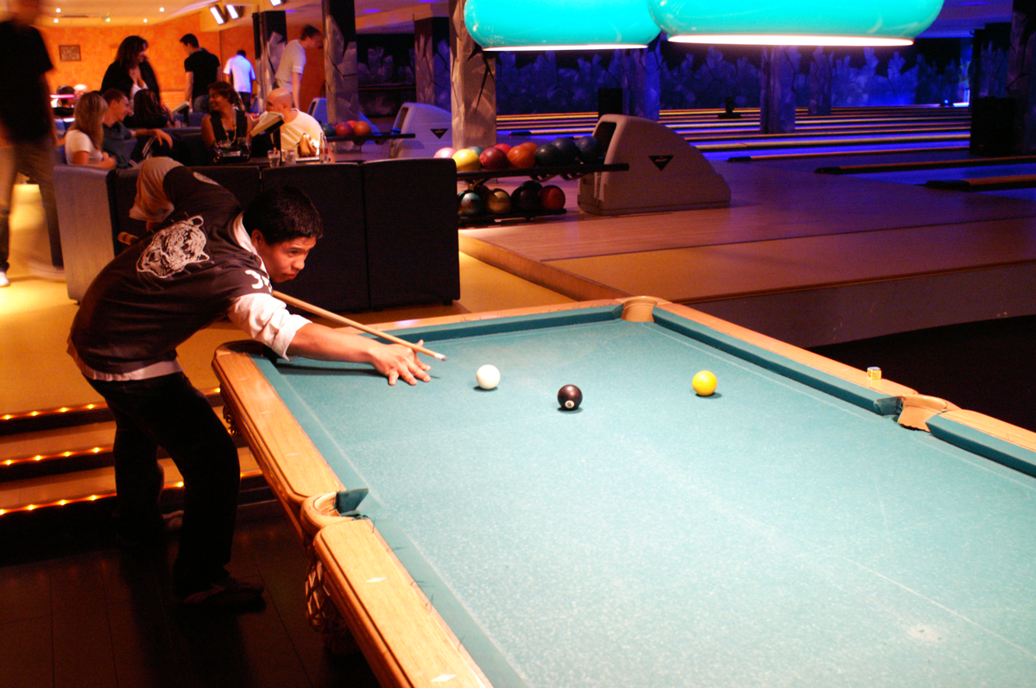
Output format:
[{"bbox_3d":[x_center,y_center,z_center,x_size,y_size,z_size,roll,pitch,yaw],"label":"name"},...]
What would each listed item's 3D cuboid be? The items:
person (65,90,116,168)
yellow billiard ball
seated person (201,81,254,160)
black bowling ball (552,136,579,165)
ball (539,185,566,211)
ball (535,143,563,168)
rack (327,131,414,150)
[{"bbox_3d":[-2.843,-1.249,7.528,0.750,1.140,0.500,-7,16,-23],"label":"person"},{"bbox_3d":[0.440,0.092,2.437,0.057,0.057,0.057,-1,15,0],"label":"yellow billiard ball"},{"bbox_3d":[-2.102,-1.321,7.637,0.500,1.192,0.750,-7,16,-21],"label":"seated person"},{"bbox_3d":[0.364,-1.503,8.100,0.216,0.216,0.216,-1,15,0],"label":"black bowling ball"},{"bbox_3d":[0.266,-1.133,8.130,0.216,0.216,0.216,0,15,0],"label":"ball"},{"bbox_3d":[0.240,-1.431,7.980,0.216,0.216,0.216,0,15,0],"label":"ball"},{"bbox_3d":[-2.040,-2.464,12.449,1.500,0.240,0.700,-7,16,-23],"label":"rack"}]

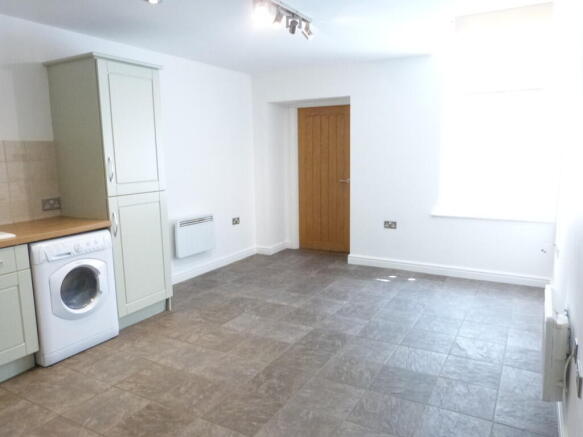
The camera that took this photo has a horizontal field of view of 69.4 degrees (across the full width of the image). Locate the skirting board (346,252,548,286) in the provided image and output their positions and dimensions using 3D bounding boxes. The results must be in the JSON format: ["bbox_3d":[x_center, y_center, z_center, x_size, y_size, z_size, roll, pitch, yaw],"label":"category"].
[{"bbox_3d":[1.649,0.583,4.767,2.140,0.120,0.020,4,10,31],"label":"skirting board"}]

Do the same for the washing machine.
[{"bbox_3d":[-1.722,0.517,3.076,0.570,0.847,0.591,4,10,30],"label":"washing machine"}]

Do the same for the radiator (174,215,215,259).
[{"bbox_3d":[-1.102,0.191,4.783,0.085,0.395,0.620,4,9,29],"label":"radiator"}]

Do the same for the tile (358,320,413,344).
[{"bbox_3d":[0.711,0.879,3.255,0.335,0.010,0.335,4,10,29],"label":"tile"}]

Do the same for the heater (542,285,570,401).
[{"bbox_3d":[1.367,0.617,2.190,0.085,0.390,0.600,4,10,31],"label":"heater"}]

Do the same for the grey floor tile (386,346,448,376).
[{"bbox_3d":[0.842,0.946,2.810,0.337,0.012,0.337,4,9,29],"label":"grey floor tile"}]

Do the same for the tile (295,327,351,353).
[{"bbox_3d":[0.253,0.905,3.134,0.335,0.010,0.335,4,10,29],"label":"tile"}]

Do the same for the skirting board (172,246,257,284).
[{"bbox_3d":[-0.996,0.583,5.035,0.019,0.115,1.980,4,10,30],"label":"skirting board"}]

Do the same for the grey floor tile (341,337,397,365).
[{"bbox_3d":[0.545,0.928,2.977,0.337,0.012,0.337,4,9,29],"label":"grey floor tile"}]

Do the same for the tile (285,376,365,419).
[{"bbox_3d":[0.211,1.017,2.400,0.337,0.012,0.337,4,9,29],"label":"tile"}]

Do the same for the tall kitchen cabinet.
[{"bbox_3d":[-1.463,-0.198,3.489,0.640,2.050,0.599,4,10,30],"label":"tall kitchen cabinet"}]

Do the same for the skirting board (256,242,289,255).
[{"bbox_3d":[-0.259,0.422,6.045,0.245,0.110,0.460,4,10,30],"label":"skirting board"}]

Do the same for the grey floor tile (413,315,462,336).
[{"bbox_3d":[1.182,0.857,3.388,0.337,0.012,0.337,4,9,29],"label":"grey floor tile"}]

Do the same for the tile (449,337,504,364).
[{"bbox_3d":[1.292,0.917,2.925,0.335,0.010,0.335,4,10,29],"label":"tile"}]

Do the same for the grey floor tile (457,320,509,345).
[{"bbox_3d":[1.472,0.875,3.225,0.337,0.012,0.337,4,9,29],"label":"grey floor tile"}]

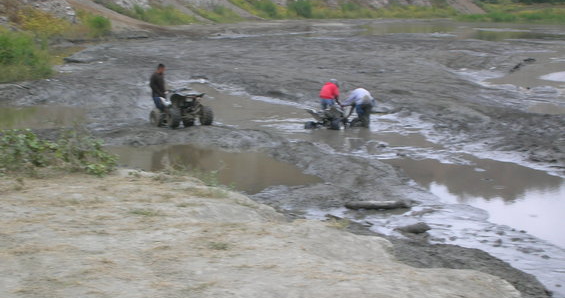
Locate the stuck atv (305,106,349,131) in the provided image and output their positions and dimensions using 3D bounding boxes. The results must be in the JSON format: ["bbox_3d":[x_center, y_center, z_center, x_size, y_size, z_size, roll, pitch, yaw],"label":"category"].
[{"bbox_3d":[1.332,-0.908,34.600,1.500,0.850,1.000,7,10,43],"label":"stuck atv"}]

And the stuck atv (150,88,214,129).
[{"bbox_3d":[-2.878,-1.160,34.600,1.120,1.100,1.720,-4,8,-27],"label":"stuck atv"}]

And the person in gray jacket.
[{"bbox_3d":[2.185,-1.189,34.600,0.580,1.170,0.820,7,10,45],"label":"person in gray jacket"}]

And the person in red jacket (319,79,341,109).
[{"bbox_3d":[1.373,-1.373,35.300,0.630,1.350,0.550,2,7,14],"label":"person in red jacket"}]

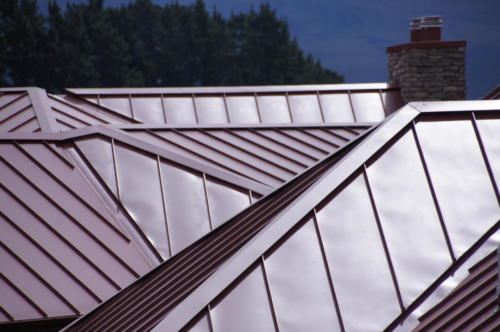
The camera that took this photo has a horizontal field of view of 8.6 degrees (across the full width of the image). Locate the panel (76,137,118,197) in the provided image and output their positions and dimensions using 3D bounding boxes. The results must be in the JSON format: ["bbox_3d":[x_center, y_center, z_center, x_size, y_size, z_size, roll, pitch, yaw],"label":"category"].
[{"bbox_3d":[-1.649,0.021,35.881,0.396,0.030,1.214,-1,34,-6],"label":"panel"}]

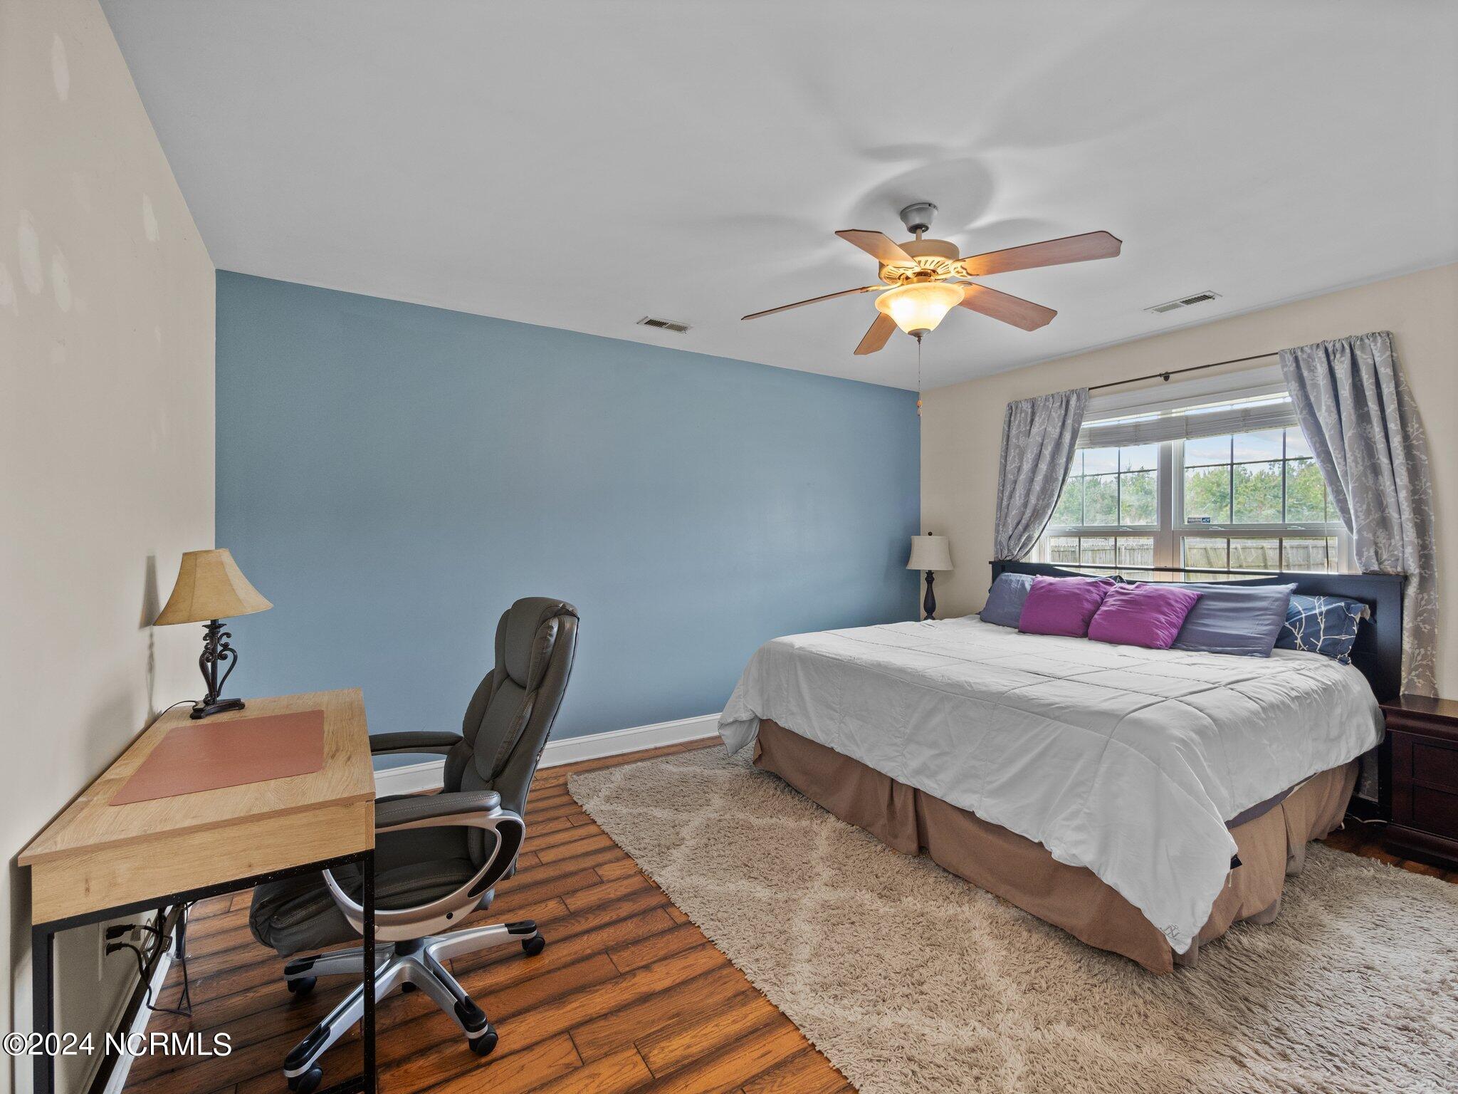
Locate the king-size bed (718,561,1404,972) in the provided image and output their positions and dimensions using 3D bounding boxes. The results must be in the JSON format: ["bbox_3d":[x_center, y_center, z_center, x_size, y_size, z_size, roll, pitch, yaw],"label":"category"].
[{"bbox_3d":[1.531,0.686,3.051,2.061,1.123,2.165,0,1,-33],"label":"king-size bed"}]

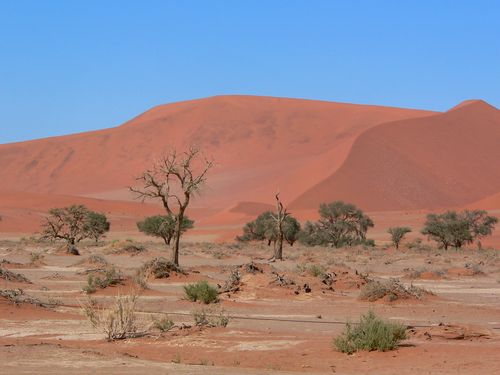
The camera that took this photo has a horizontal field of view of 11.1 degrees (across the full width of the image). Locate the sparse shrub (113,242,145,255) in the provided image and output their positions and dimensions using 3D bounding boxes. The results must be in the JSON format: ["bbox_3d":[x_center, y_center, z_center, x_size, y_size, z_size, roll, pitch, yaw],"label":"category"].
[{"bbox_3d":[-11.105,5.575,235.000,2.925,1.097,2.486,0,-1,0],"label":"sparse shrub"}]

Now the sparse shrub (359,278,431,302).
[{"bbox_3d":[4.481,3.194,79.731,2.215,0.738,1.551,0,-1,0],"label":"sparse shrub"}]

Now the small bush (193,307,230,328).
[{"bbox_3d":[-1.033,3.489,69.000,1.020,0.564,0.765,0,-1,0],"label":"small bush"}]

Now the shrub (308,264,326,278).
[{"bbox_3d":[2.953,3.675,112.476,0.785,0.611,0.707,0,-1,0],"label":"shrub"}]

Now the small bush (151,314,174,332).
[{"bbox_3d":[-2.237,3.524,66.500,0.569,0.427,0.512,0,-1,0],"label":"small bush"}]

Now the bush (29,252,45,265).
[{"bbox_3d":[-14.746,4.915,178.000,1.038,0.831,0.935,0,-1,0],"label":"bush"}]

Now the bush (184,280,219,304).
[{"bbox_3d":[-1.680,3.675,90.000,1.225,0.805,1.103,0,-1,0],"label":"bush"}]

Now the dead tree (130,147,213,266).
[{"bbox_3d":[-5.157,1.256,170.000,5.488,7.934,4.665,0,-1,0],"label":"dead tree"}]

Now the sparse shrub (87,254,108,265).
[{"bbox_3d":[-8.953,4.227,150.941,1.288,0.585,1.095,0,-1,0],"label":"sparse shrub"}]

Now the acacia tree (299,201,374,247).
[{"bbox_3d":[11.166,4.685,330.000,9.755,5.904,7.804,0,-1,0],"label":"acacia tree"}]

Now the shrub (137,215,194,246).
[{"bbox_3d":[-11.010,5.603,335.000,7.557,4.039,6.801,0,-1,0],"label":"shrub"}]

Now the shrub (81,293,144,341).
[{"bbox_3d":[-2.869,2.692,53.645,1.324,0.963,1.126,0,-1,0],"label":"shrub"}]

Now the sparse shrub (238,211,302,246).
[{"bbox_3d":[1.959,4.448,272.285,6.721,3.991,5.713,0,-1,0],"label":"sparse shrub"}]

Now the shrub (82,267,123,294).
[{"bbox_3d":[-5.074,3.199,88.438,1.369,0.958,1.095,0,-1,0],"label":"shrub"}]

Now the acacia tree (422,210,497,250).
[{"bbox_3d":[21.545,4.422,264.413,7.541,4.076,6.033,0,-1,0],"label":"acacia tree"}]

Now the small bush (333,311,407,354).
[{"bbox_3d":[2.245,2.724,48.303,1.377,0.794,1.170,0,-1,0],"label":"small bush"}]

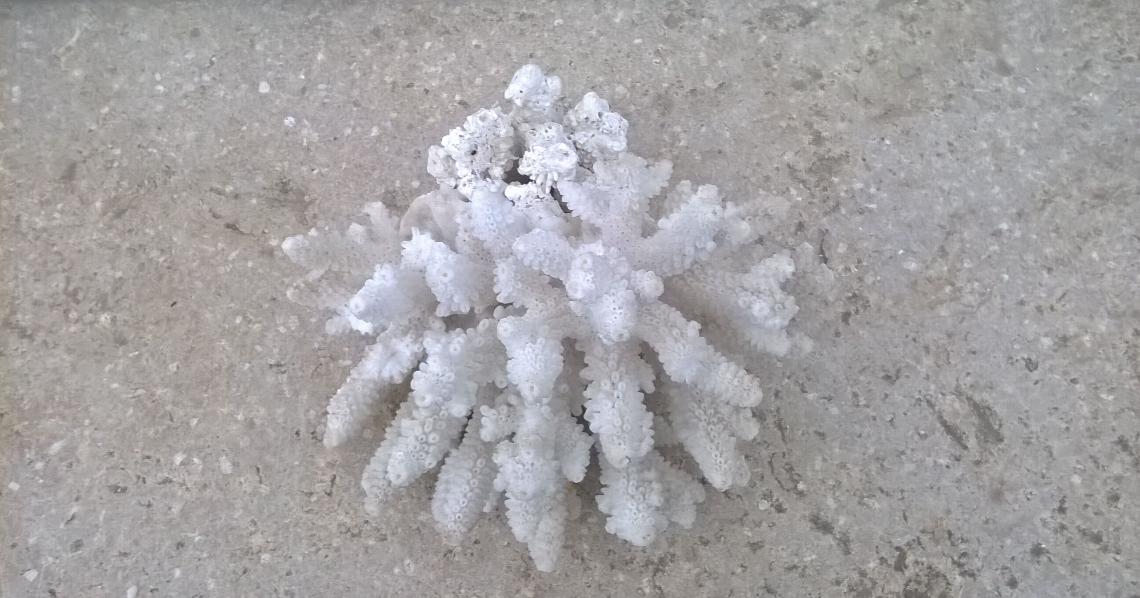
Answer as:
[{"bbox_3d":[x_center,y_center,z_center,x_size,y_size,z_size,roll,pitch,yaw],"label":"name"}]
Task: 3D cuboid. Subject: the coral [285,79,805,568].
[{"bbox_3d":[-0.007,-0.002,0.279,0.158,0.072,0.149,0,73,0],"label":"coral"}]

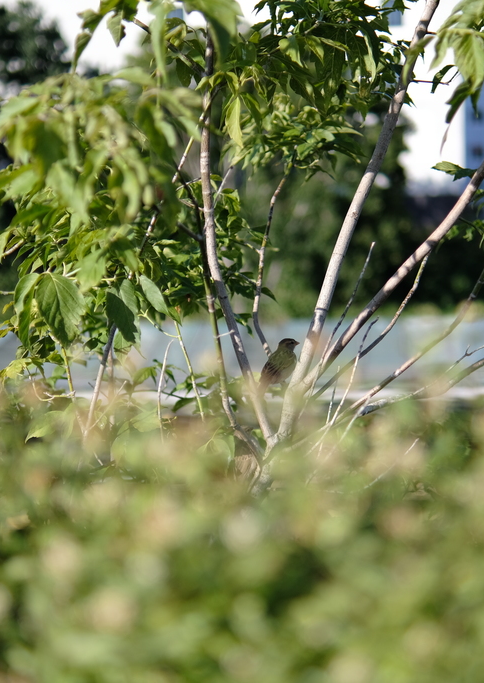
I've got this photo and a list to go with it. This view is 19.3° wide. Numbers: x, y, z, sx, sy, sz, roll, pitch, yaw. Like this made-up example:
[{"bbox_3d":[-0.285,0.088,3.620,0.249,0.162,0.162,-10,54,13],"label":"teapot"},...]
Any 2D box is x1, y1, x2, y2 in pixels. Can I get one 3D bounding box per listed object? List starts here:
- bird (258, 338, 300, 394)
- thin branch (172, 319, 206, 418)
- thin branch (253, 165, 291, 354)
[{"bbox_3d":[0.070,0.048,2.650,0.105,0.108,0.065,-2,3,-45],"label":"bird"},{"bbox_3d":[-0.093,0.050,2.650,0.017,0.192,0.020,-16,0,0],"label":"thin branch"},{"bbox_3d":[0.052,-0.156,2.680,0.047,0.356,0.040,5,0,0],"label":"thin branch"}]

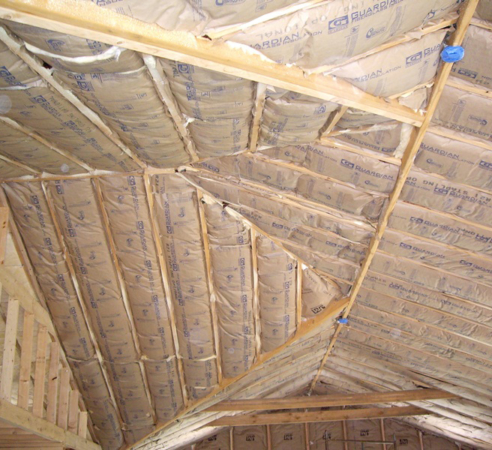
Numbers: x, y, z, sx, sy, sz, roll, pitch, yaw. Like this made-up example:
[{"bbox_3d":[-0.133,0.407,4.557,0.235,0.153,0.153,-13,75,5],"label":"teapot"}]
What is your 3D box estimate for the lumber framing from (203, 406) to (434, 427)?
[{"bbox_3d":[1.007,2.659,9.150,3.120,0.140,0.045,-3,-24,0],"label":"lumber framing"}]

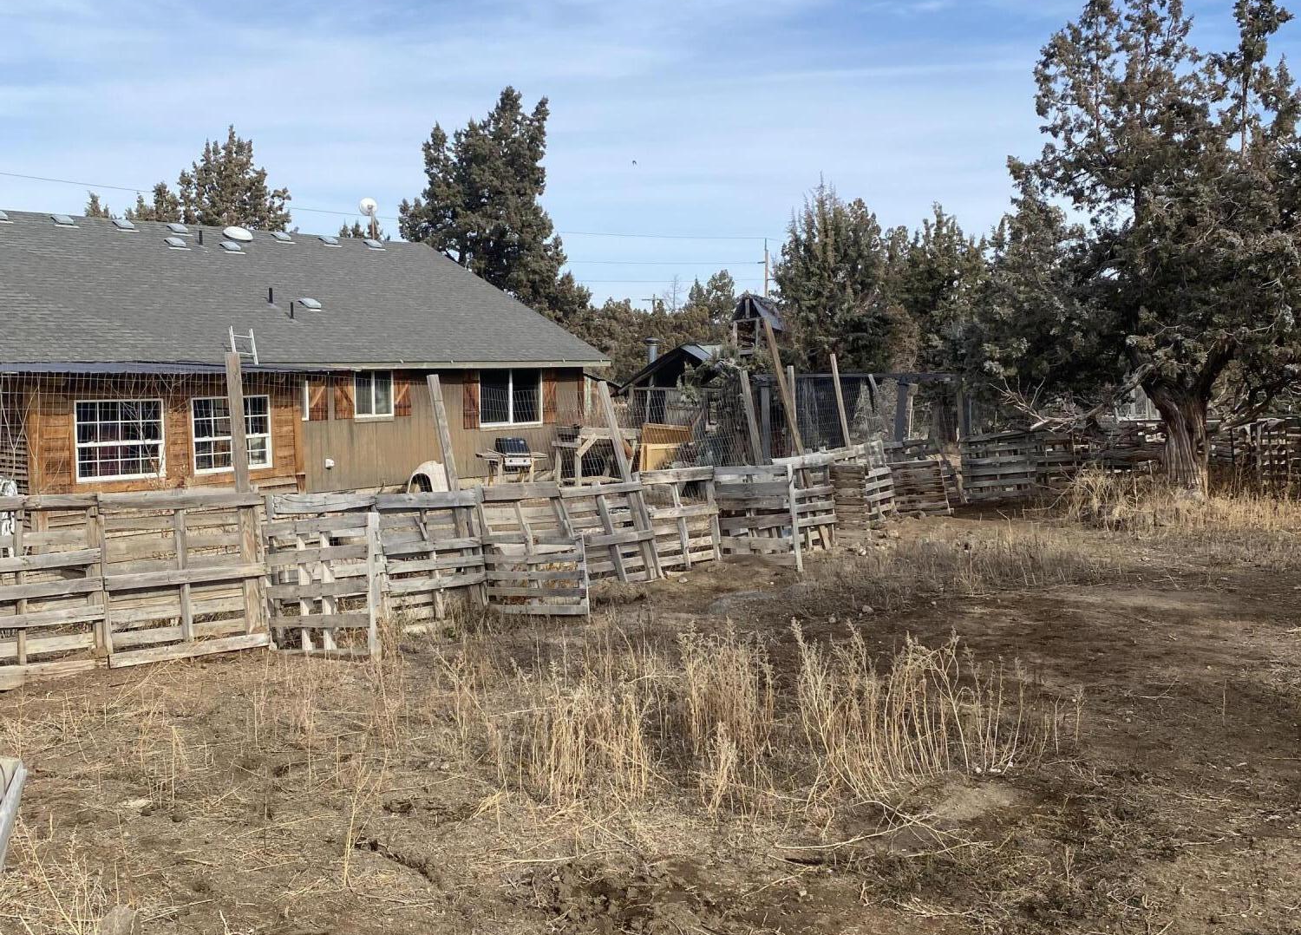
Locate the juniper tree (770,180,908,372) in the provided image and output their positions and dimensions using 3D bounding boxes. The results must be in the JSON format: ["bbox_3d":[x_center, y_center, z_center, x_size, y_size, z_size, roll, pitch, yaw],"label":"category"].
[{"bbox_3d":[4.369,-3.228,30.000,3.200,6.590,3.200,1,5,8],"label":"juniper tree"}]

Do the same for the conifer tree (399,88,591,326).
[{"bbox_3d":[-4.785,-6.199,40.000,5.900,10.900,5.600,-1,5,-7],"label":"conifer tree"}]

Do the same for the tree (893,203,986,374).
[{"bbox_3d":[6.218,-2.715,28.000,2.500,5.930,2.500,1,5,12],"label":"tree"}]

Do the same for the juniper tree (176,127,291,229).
[{"bbox_3d":[-14.416,-6.428,45.000,4.300,10.640,4.300,-2,5,-18],"label":"juniper tree"}]

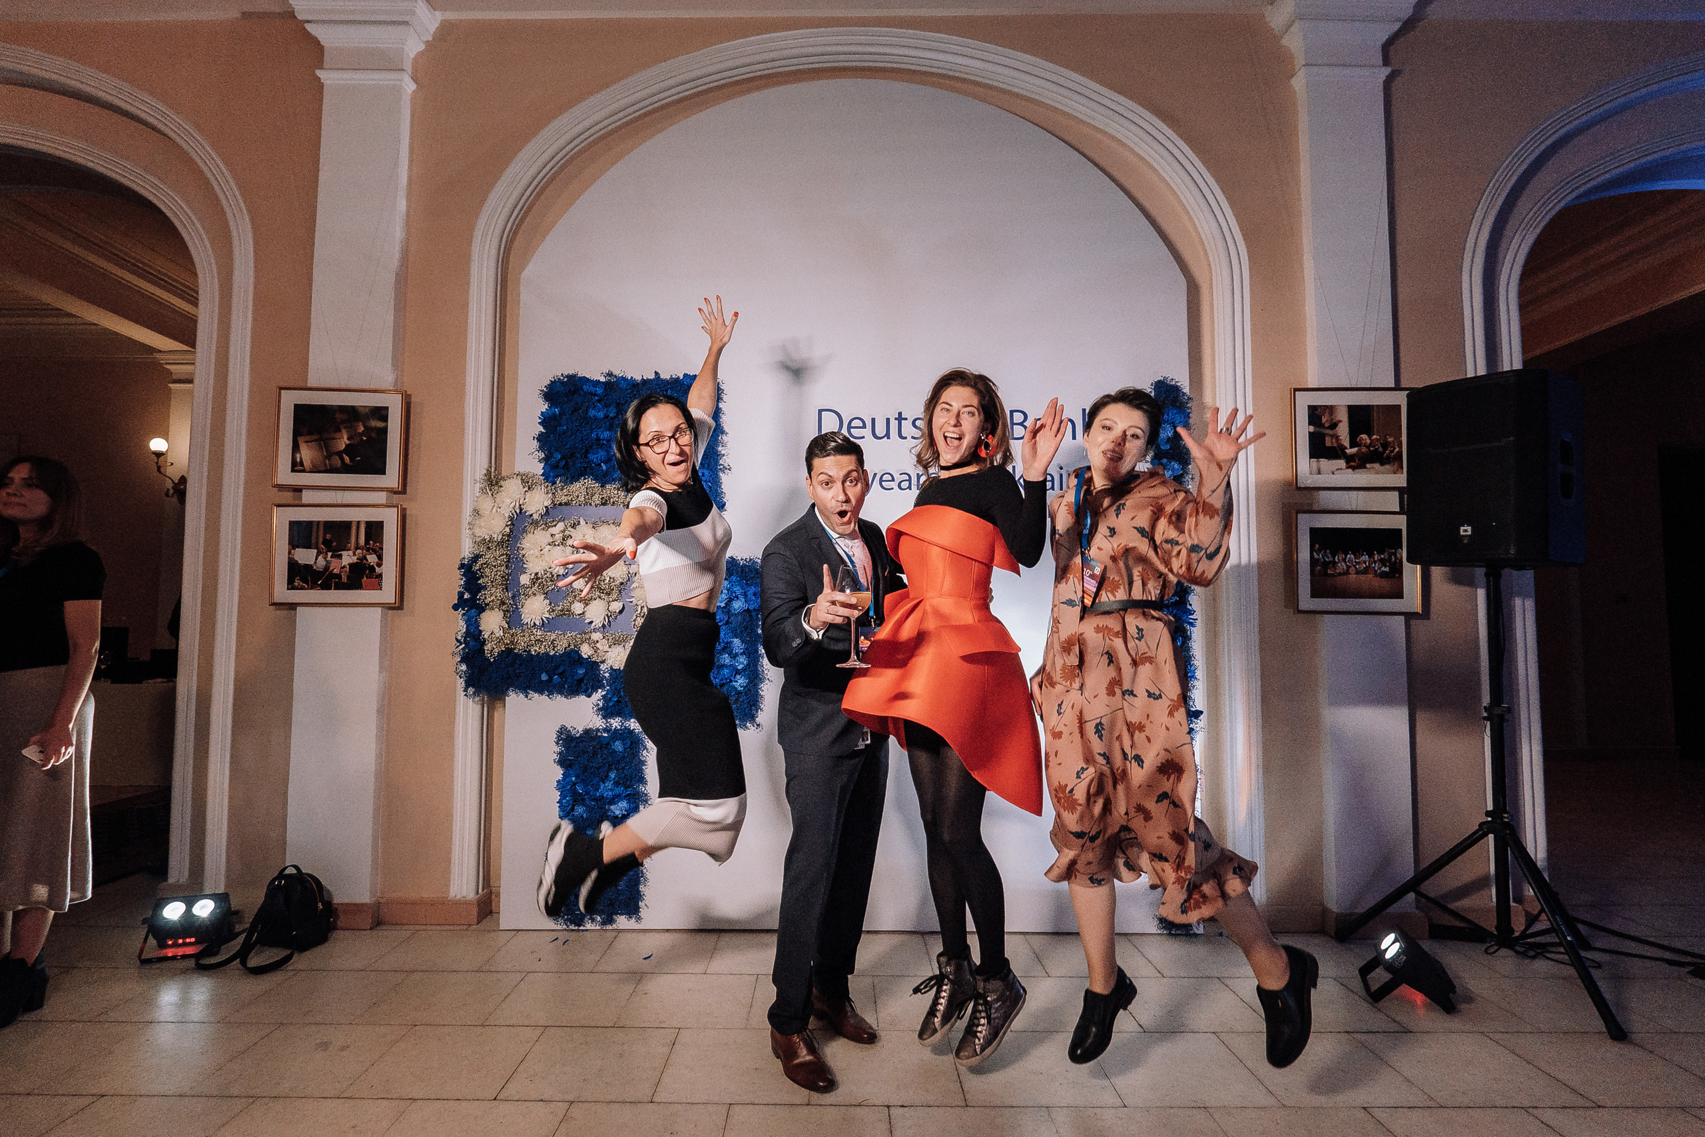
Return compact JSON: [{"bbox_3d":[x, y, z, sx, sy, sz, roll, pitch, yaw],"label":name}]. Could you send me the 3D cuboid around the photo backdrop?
[{"bbox_3d":[0.005,-0.315,2.893,2.750,3.478,0.060,0,-3,0],"label":"photo backdrop"}]

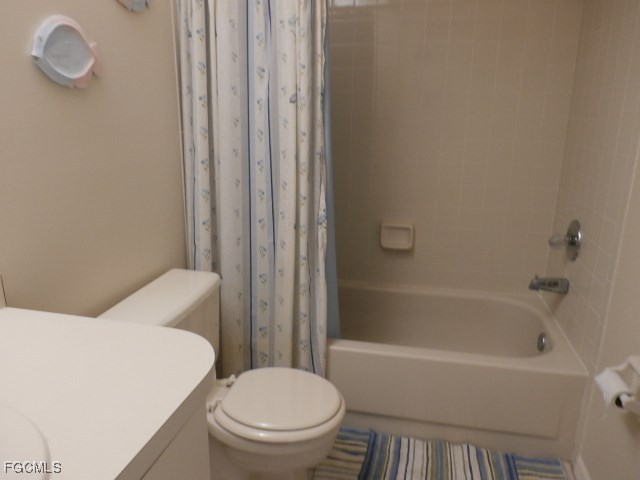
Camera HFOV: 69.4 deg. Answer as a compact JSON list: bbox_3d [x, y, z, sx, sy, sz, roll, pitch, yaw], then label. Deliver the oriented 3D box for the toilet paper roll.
[{"bbox_3d":[0.814,0.416,1.280,0.060,0.060,0.108,3,16,12],"label":"toilet paper roll"}]

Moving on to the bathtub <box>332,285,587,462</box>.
[{"bbox_3d":[0.302,0.506,2.181,1.500,0.365,0.750,3,16,12],"label":"bathtub"}]

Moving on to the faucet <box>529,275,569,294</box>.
[{"bbox_3d":[0.967,0.185,1.954,0.145,0.072,0.055,3,16,12],"label":"faucet"}]

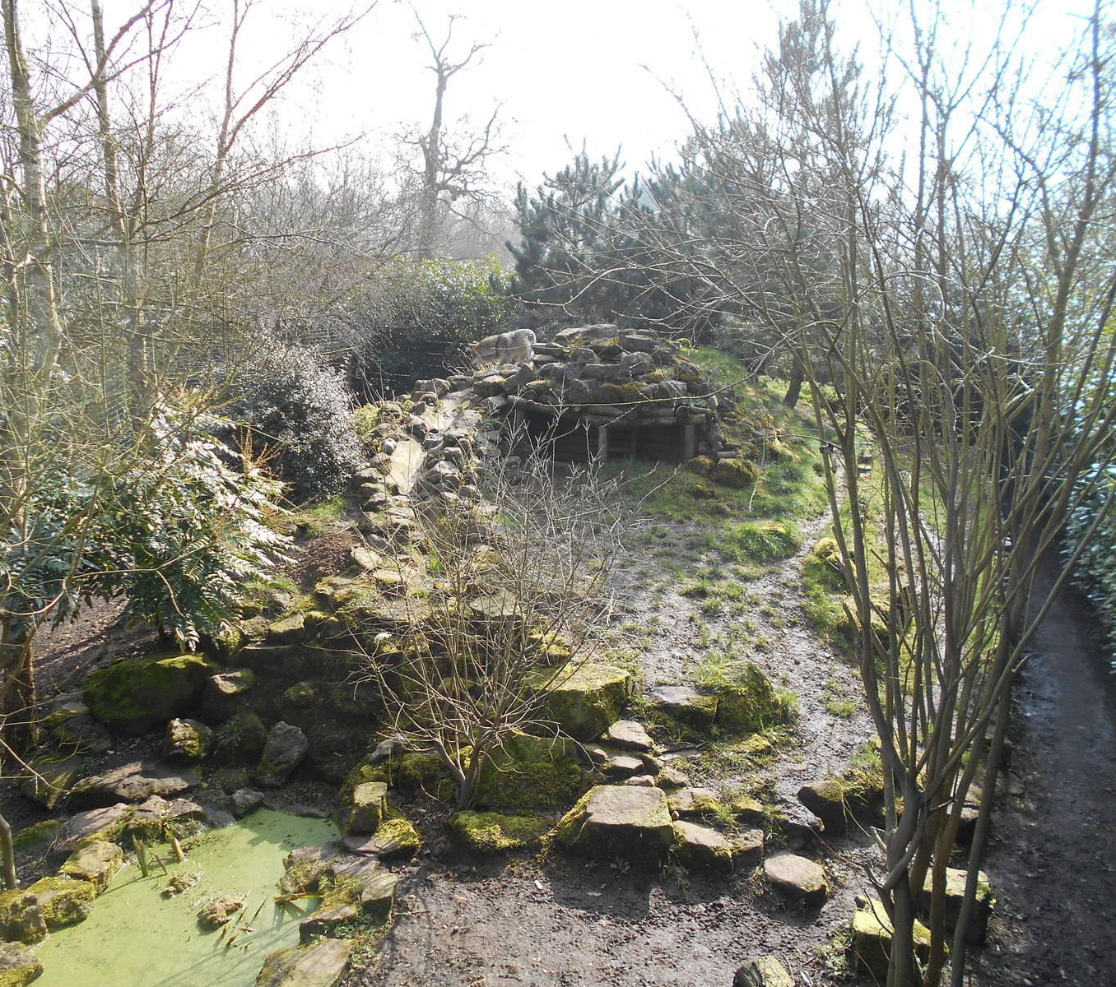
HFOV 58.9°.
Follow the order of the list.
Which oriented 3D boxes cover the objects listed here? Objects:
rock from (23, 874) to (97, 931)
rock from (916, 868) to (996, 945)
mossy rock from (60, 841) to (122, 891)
[{"bbox_3d":[-3.198,2.628,6.358,0.398,0.220,0.299,-9,16,-34],"label":"rock"},{"bbox_3d":[2.428,2.518,6.036,0.439,0.325,0.373,5,12,24],"label":"rock"},{"bbox_3d":[-2.804,2.239,5.951,0.330,0.240,0.280,1,13,5],"label":"mossy rock"}]

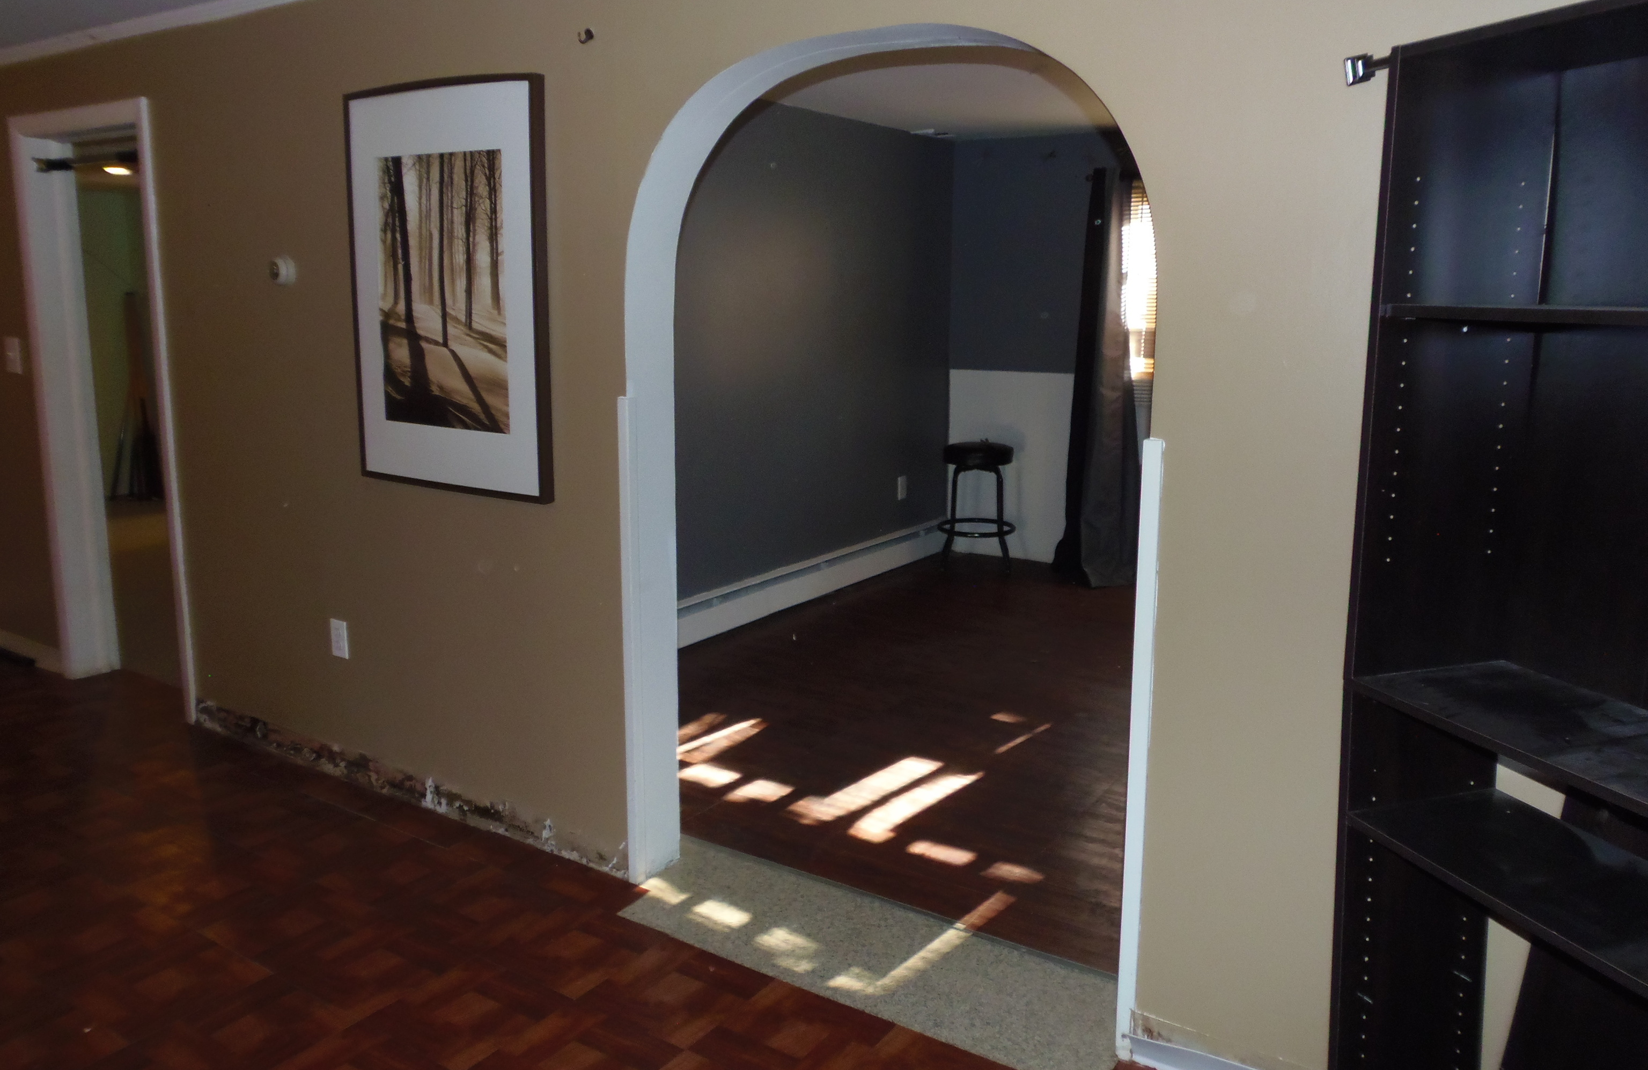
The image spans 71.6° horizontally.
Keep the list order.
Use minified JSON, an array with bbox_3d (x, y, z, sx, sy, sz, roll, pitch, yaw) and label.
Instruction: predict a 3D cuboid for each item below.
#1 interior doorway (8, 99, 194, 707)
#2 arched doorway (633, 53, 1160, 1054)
[{"bbox_3d":[-2.538,-0.428,4.142,0.919,2.103,0.166,8,12,31],"label":"interior doorway"},{"bbox_3d":[0.102,-0.021,2.526,1.304,2.009,0.171,8,12,31],"label":"arched doorway"}]

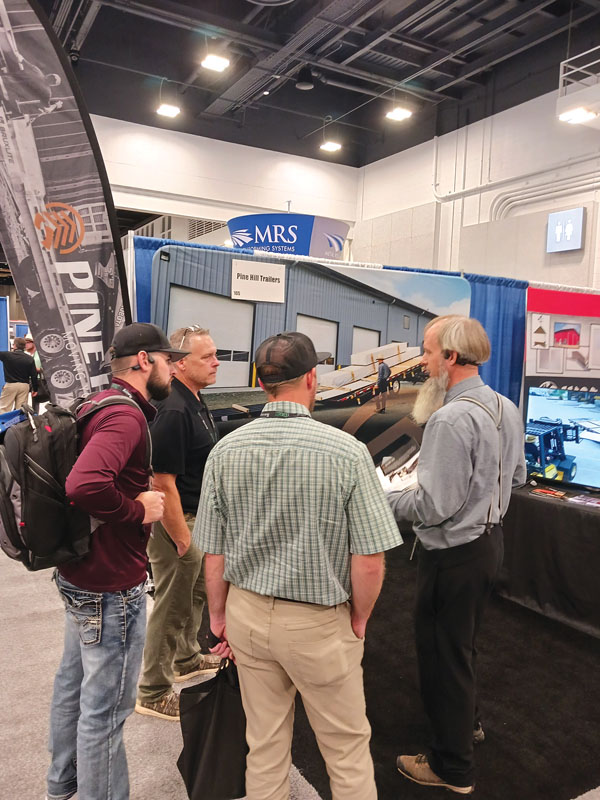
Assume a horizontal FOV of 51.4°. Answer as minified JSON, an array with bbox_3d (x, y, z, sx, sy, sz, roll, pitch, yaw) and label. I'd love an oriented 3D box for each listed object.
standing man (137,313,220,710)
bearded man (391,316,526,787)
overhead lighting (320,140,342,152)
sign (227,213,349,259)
[{"bbox_3d":[-0.525,0.530,2.950,0.420,1.770,0.570,3,5,16],"label":"standing man"},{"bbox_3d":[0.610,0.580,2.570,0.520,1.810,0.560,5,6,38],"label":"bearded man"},{"bbox_3d":[0.877,-7.077,17.354,0.440,0.140,0.440,-1,6,-31],"label":"overhead lighting"},{"bbox_3d":[-0.300,-3.760,15.500,3.050,1.150,3.050,3,5,19],"label":"sign"}]

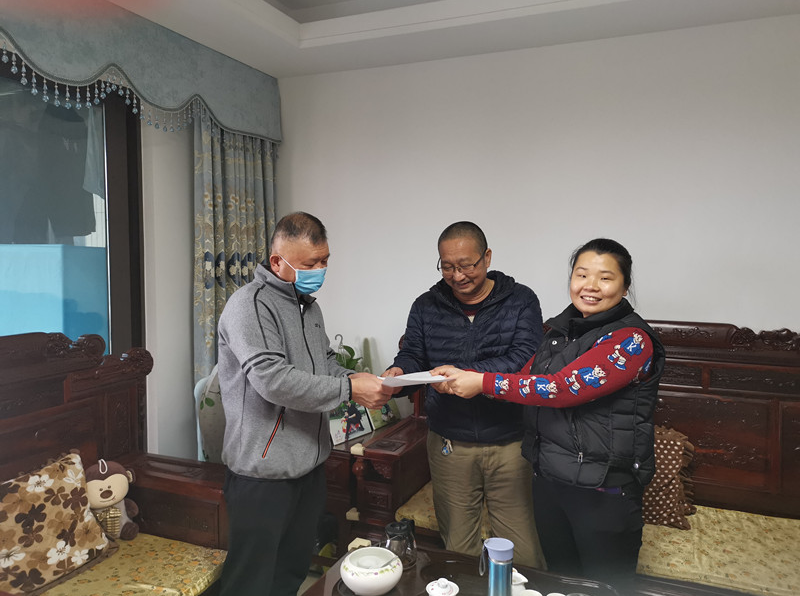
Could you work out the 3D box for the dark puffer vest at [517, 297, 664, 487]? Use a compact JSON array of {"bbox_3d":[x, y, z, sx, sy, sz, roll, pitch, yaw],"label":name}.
[{"bbox_3d":[0.570,0.264,1.840,0.330,0.550,0.450,-1,4,-30],"label":"dark puffer vest"}]

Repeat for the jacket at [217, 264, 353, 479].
[{"bbox_3d":[-0.308,0.208,1.870,0.460,0.625,0.510,2,4,25],"label":"jacket"}]

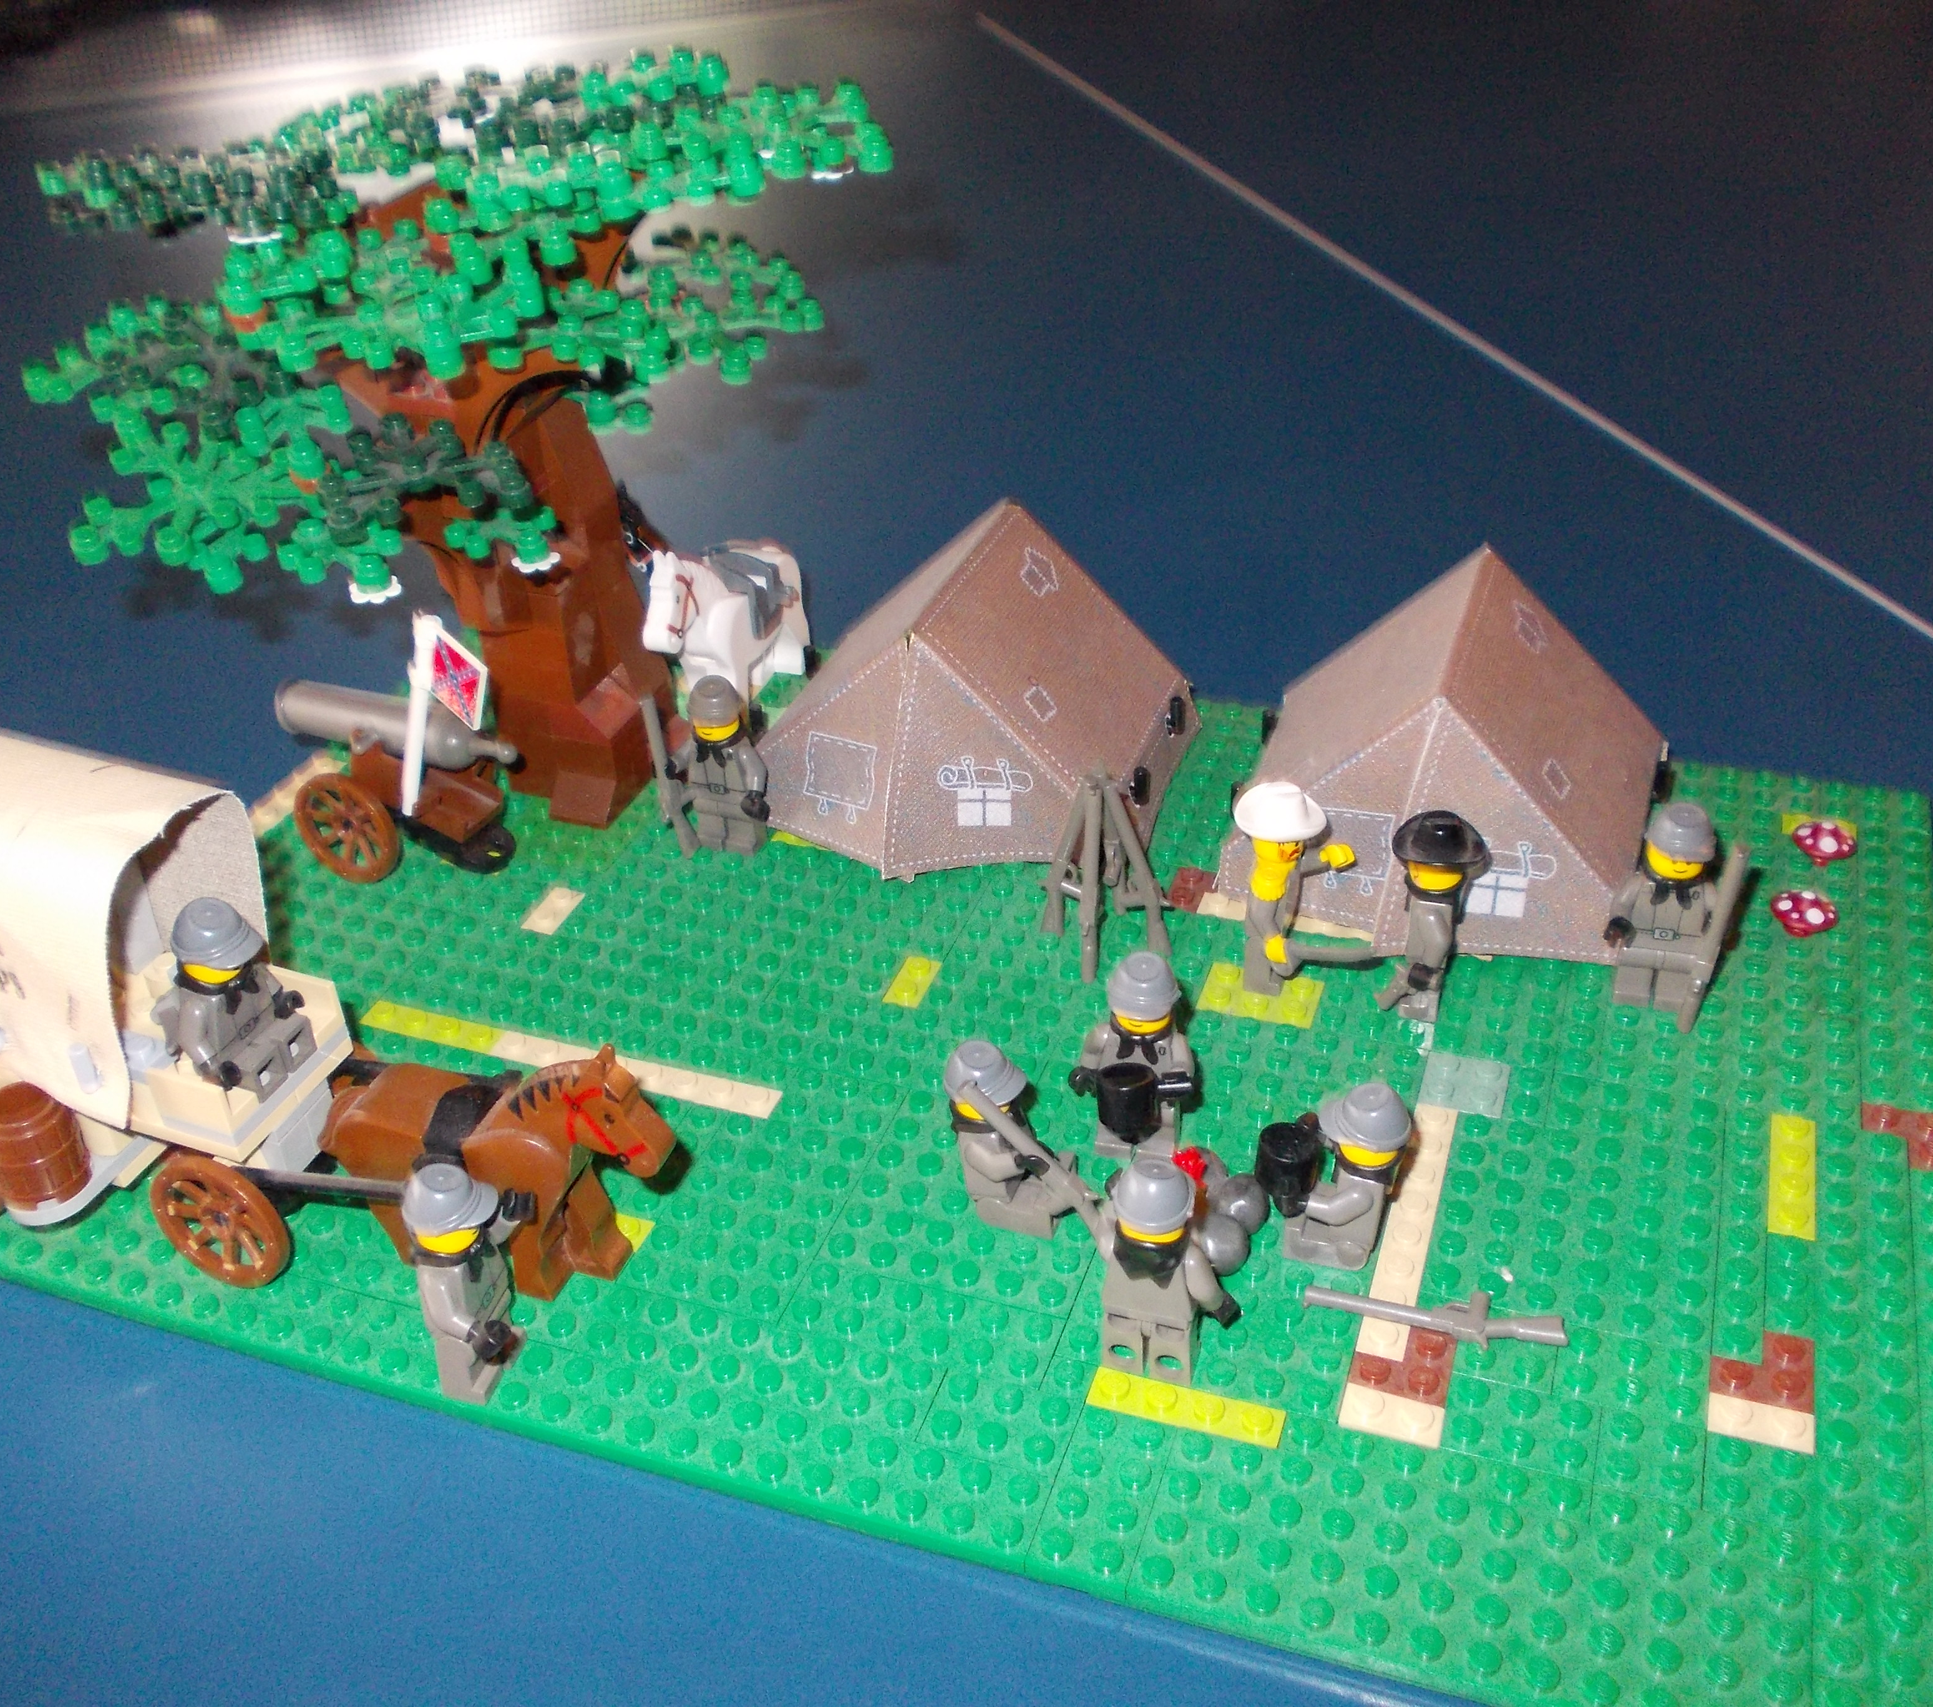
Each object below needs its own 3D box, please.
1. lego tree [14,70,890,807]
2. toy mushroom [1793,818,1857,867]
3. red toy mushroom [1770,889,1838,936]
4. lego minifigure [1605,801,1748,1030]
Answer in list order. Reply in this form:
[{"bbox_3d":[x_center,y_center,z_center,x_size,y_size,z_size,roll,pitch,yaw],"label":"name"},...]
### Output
[{"bbox_3d":[-0.102,-0.089,0.426,0.192,0.168,0.145,9,37,18],"label":"lego tree"},{"bbox_3d":[0.192,-0.002,0.412,0.014,0.007,0.014,9,37,18],"label":"toy mushroom"},{"bbox_3d":[0.178,0.013,0.392,0.014,0.007,0.014,9,37,18],"label":"red toy mushroom"},{"bbox_3d":[0.139,0.013,0.363,0.024,0.045,0.018,9,37,18],"label":"lego minifigure"}]

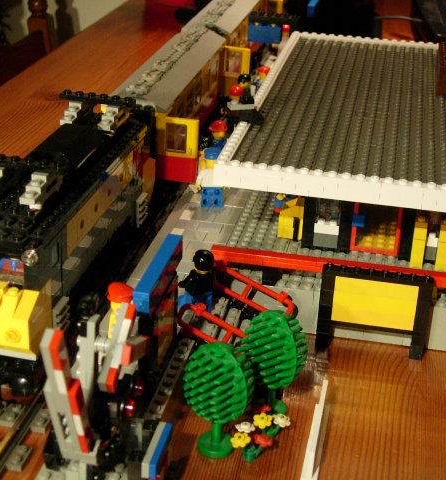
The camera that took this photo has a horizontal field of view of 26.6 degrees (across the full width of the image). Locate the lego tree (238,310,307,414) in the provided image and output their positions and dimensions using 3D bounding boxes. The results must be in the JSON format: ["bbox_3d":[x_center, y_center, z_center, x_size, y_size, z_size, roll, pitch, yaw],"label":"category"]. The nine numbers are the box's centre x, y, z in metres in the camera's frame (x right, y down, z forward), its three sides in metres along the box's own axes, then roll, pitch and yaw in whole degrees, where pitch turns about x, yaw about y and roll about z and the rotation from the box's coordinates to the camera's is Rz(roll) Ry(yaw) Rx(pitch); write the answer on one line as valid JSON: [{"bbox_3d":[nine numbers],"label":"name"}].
[{"bbox_3d":[0.026,0.065,0.495,0.033,0.059,0.036,-14,30,-31],"label":"lego tree"}]

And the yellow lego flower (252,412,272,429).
[{"bbox_3d":[0.020,0.091,0.475,0.009,0.005,0.009,7,45,9],"label":"yellow lego flower"}]

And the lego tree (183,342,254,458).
[{"bbox_3d":[-0.002,0.078,0.465,0.033,0.059,0.036,2,25,-1],"label":"lego tree"}]

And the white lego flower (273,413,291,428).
[{"bbox_3d":[0.030,0.091,0.476,0.009,0.005,0.009,9,39,-7],"label":"white lego flower"}]

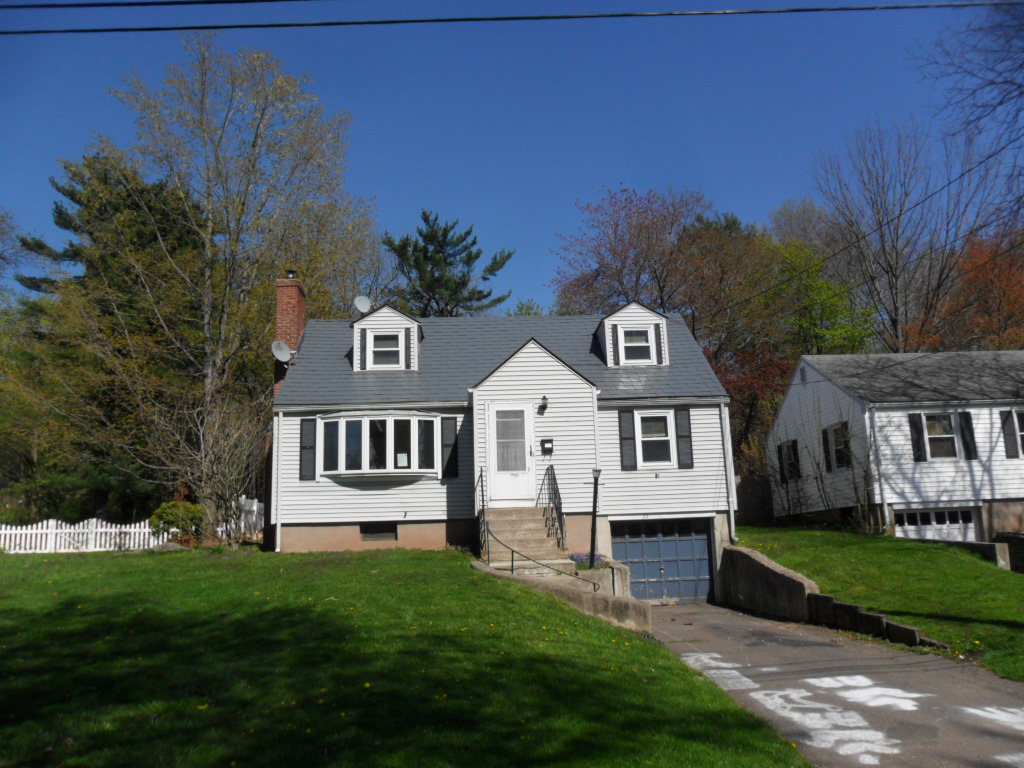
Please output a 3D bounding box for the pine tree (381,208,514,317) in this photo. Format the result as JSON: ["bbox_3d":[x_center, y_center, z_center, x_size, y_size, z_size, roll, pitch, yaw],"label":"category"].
[{"bbox_3d":[-3.055,-0.778,37.827,7.200,15.586,7.000,-2,-11,0],"label":"pine tree"}]

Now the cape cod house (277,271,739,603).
[{"bbox_3d":[-0.631,1.159,21.572,11.422,9.030,9.470,-1,-11,-4],"label":"cape cod house"}]

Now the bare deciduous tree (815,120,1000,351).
[{"bbox_3d":[17.890,-3.207,36.128,8.400,18.440,8.000,-2,-11,0],"label":"bare deciduous tree"}]

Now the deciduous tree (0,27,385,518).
[{"bbox_3d":[-9.125,-3.064,23.029,10.200,15.328,9.000,-2,-11,0],"label":"deciduous tree"}]

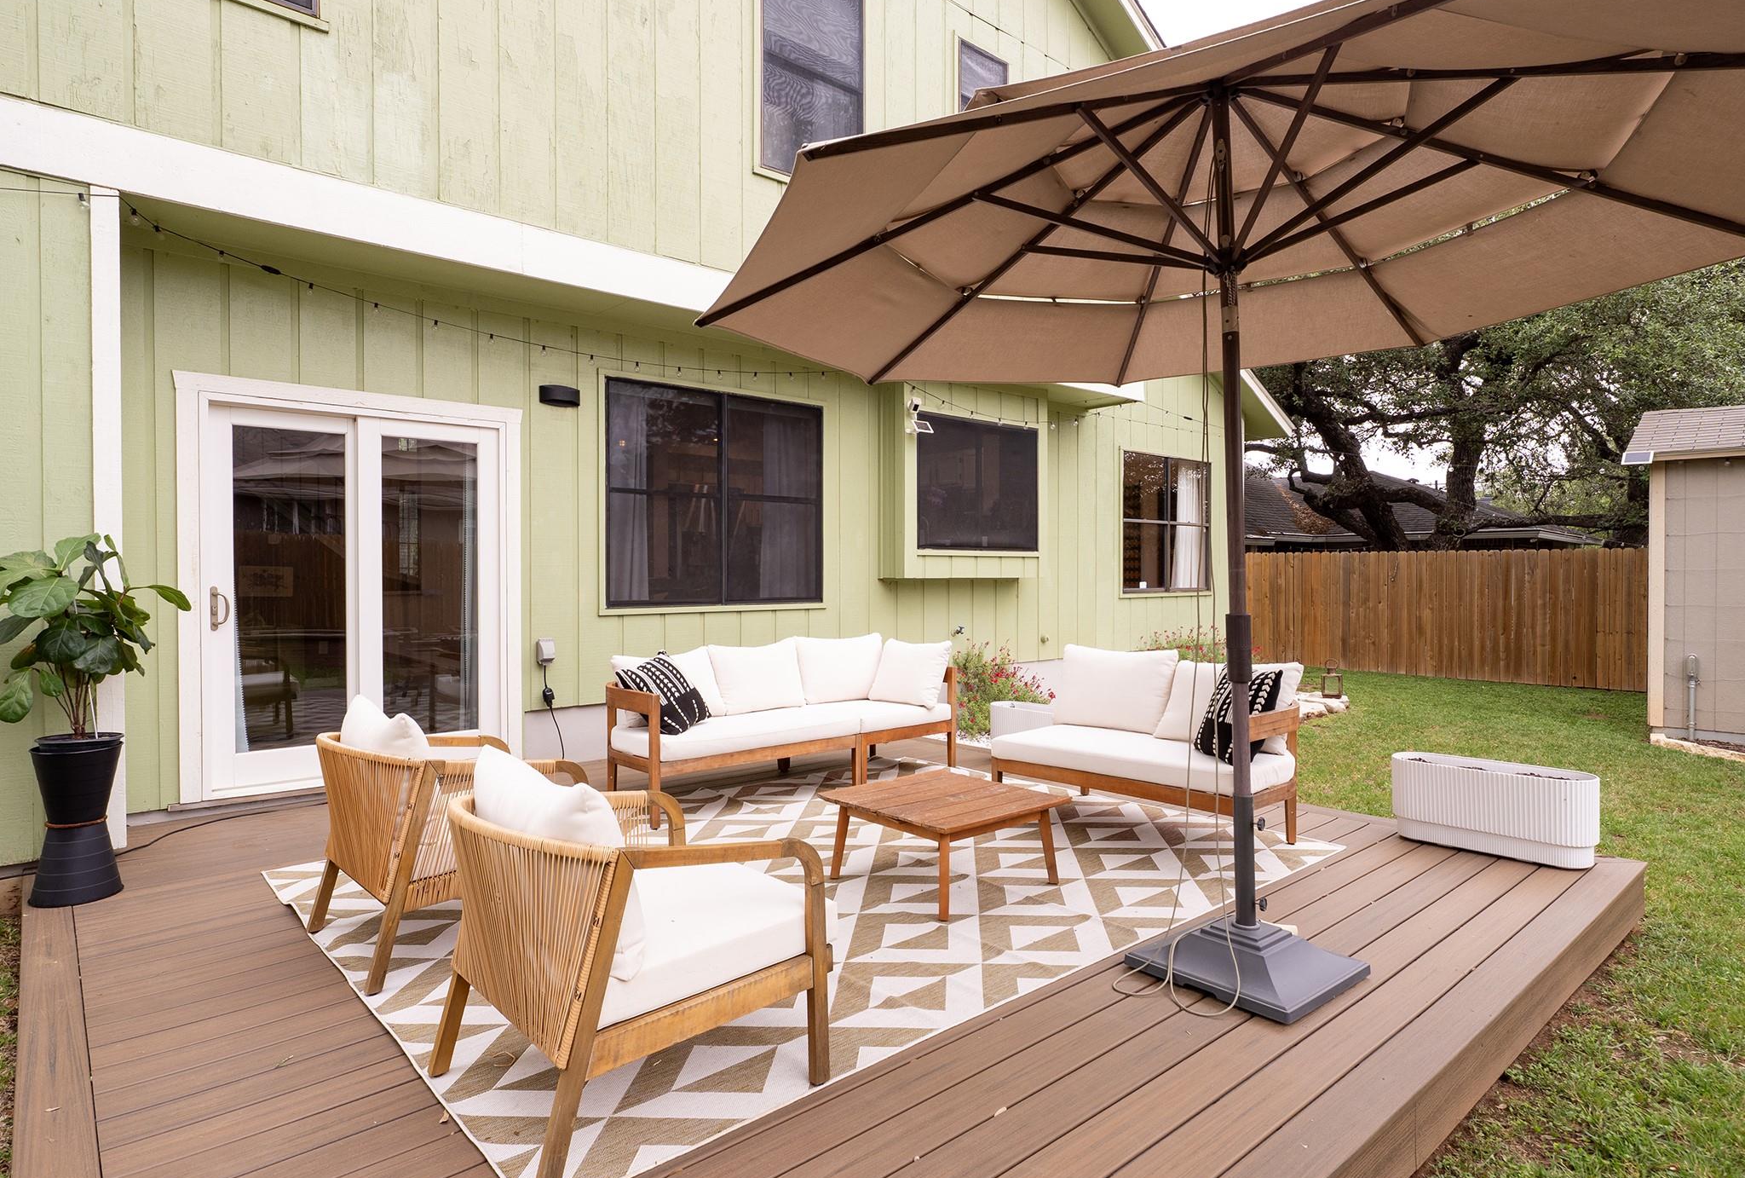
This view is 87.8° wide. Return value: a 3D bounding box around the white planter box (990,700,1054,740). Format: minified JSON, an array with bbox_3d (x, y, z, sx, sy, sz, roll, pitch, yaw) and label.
[{"bbox_3d":[1.087,0.953,5.819,0.270,0.370,0.778,-1,1,-43],"label":"white planter box"}]

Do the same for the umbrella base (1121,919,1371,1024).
[{"bbox_3d":[1.151,1.102,2.792,0.490,0.145,0.505,-1,1,-39],"label":"umbrella base"}]

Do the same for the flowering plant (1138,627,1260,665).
[{"bbox_3d":[3.657,0.881,10.145,1.200,0.900,1.350,-1,1,-40],"label":"flowering plant"}]

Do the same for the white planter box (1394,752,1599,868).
[{"bbox_3d":[2.748,0.971,4.042,0.270,0.370,0.778,-1,1,-45],"label":"white planter box"}]

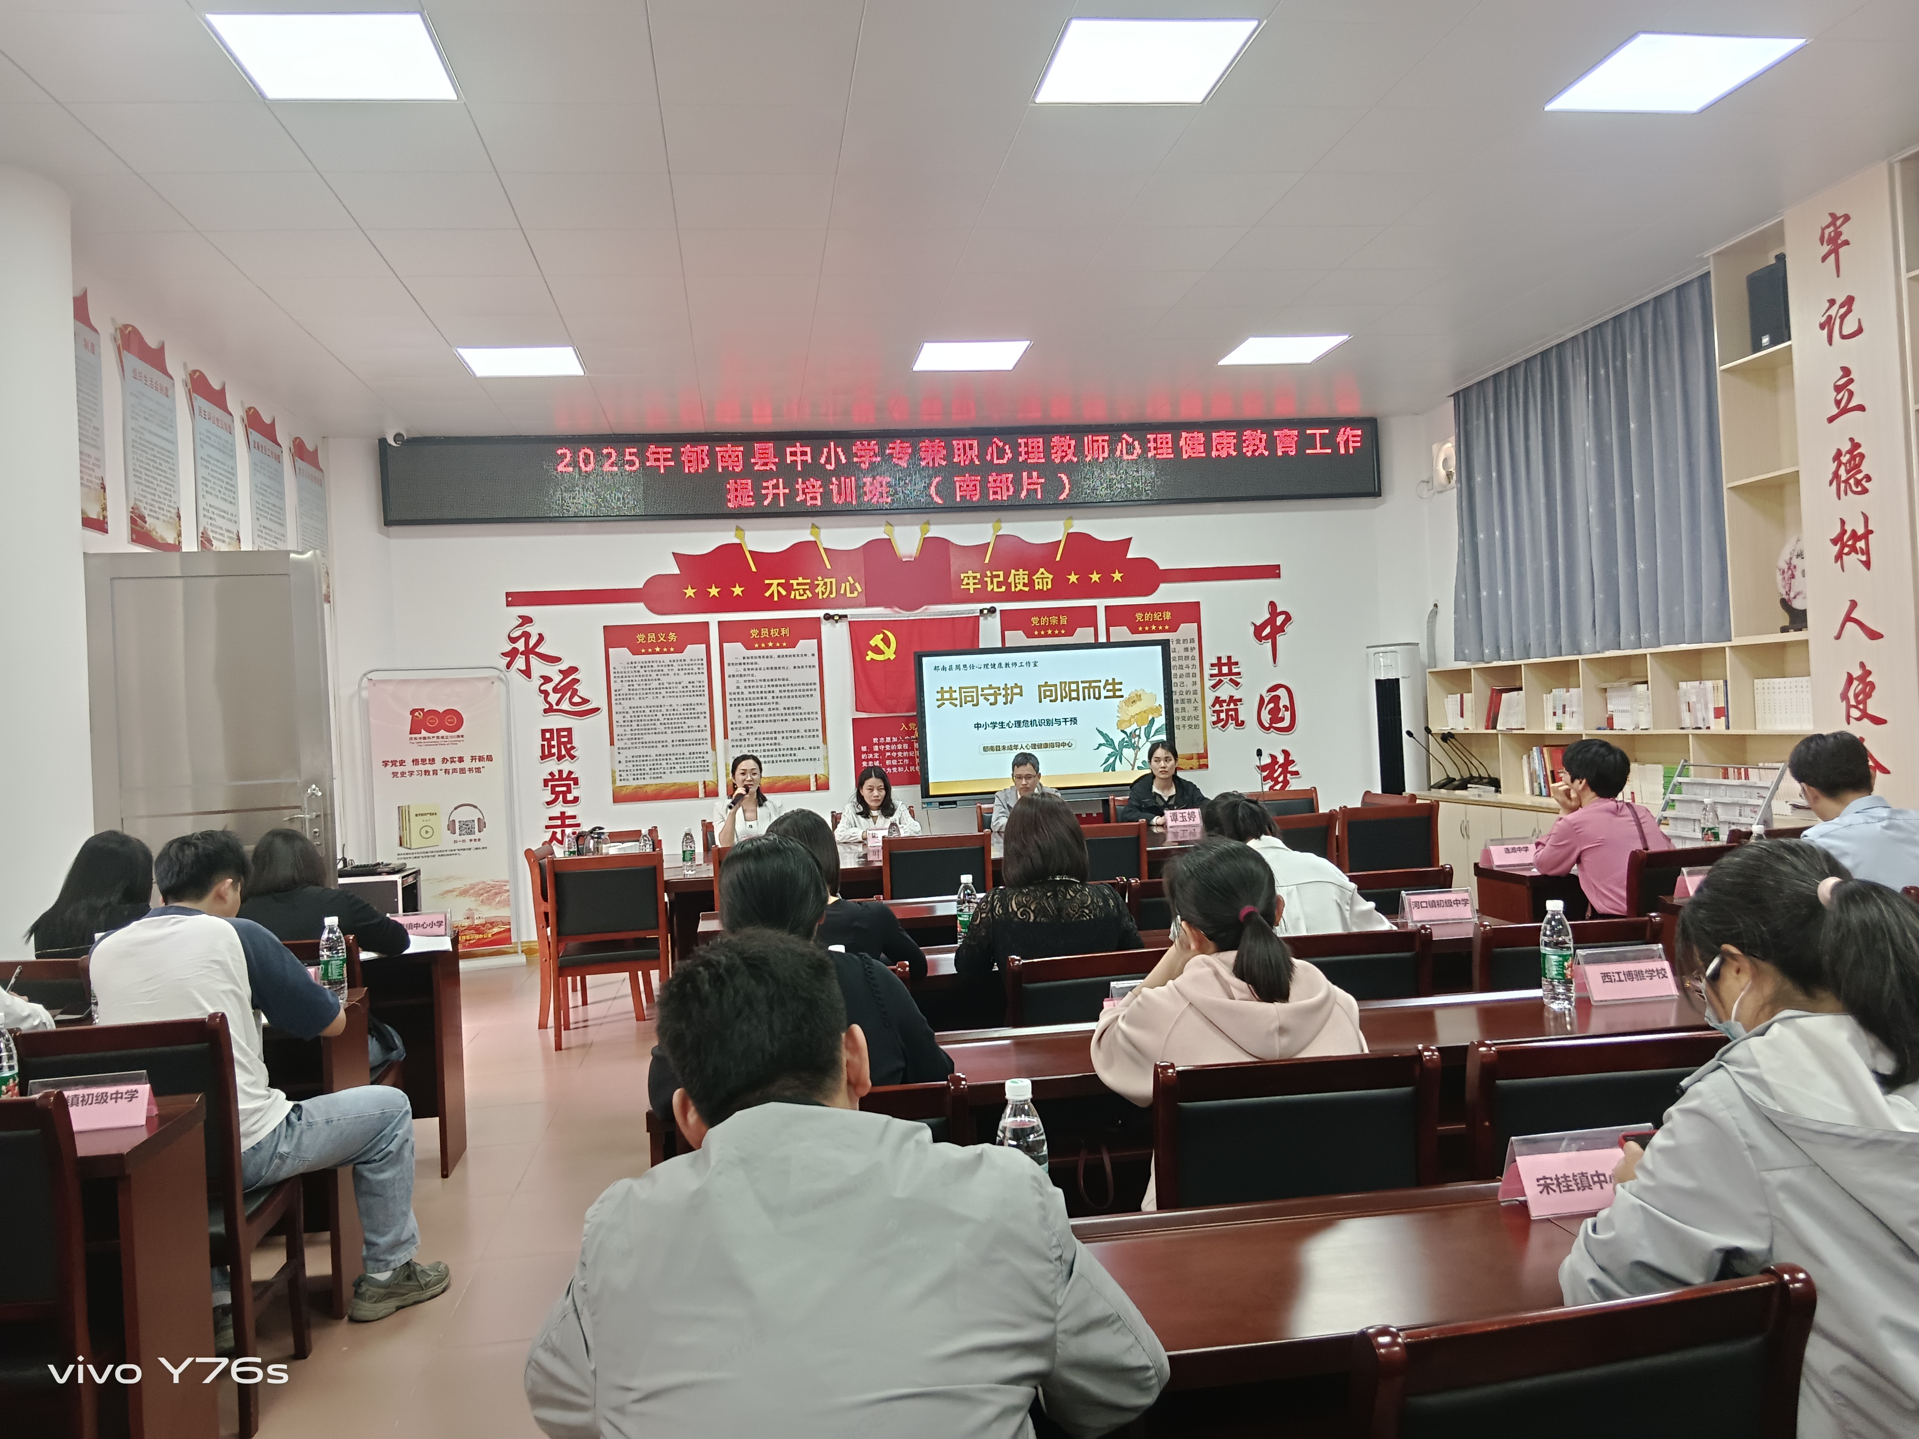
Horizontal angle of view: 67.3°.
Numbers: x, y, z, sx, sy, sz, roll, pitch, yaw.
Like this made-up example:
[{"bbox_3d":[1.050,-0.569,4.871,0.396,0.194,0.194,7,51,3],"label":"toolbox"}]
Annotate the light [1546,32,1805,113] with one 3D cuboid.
[{"bbox_3d":[2.366,-2.151,4.810,0.595,0.030,0.595,-3,0,-8],"label":"light"}]

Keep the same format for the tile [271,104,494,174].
[{"bbox_3d":[-1.887,-1.925,4.758,0.600,0.020,0.600,-3,0,-8],"label":"tile"}]

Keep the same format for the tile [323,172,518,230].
[{"bbox_3d":[-1.972,-1.922,5.337,0.600,0.020,0.600,-3,0,-8],"label":"tile"}]

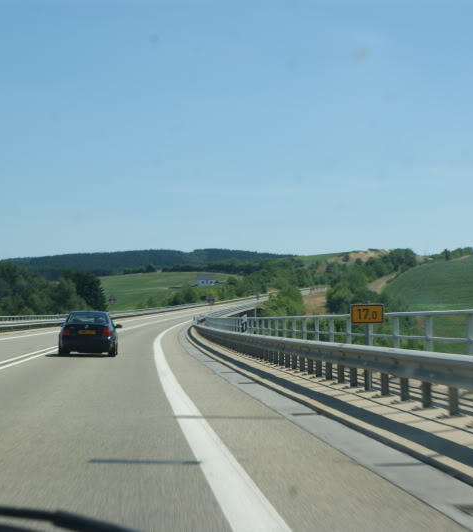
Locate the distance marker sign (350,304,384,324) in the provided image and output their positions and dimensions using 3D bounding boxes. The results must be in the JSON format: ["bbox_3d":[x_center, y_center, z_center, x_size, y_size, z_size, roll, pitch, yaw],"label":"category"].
[{"bbox_3d":[2.162,0.798,24.600,0.540,0.325,0.035,-1,-2,-2],"label":"distance marker sign"}]

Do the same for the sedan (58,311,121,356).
[{"bbox_3d":[-4.630,2.137,46.800,1.770,1.430,4.380,0,-2,-3],"label":"sedan"}]

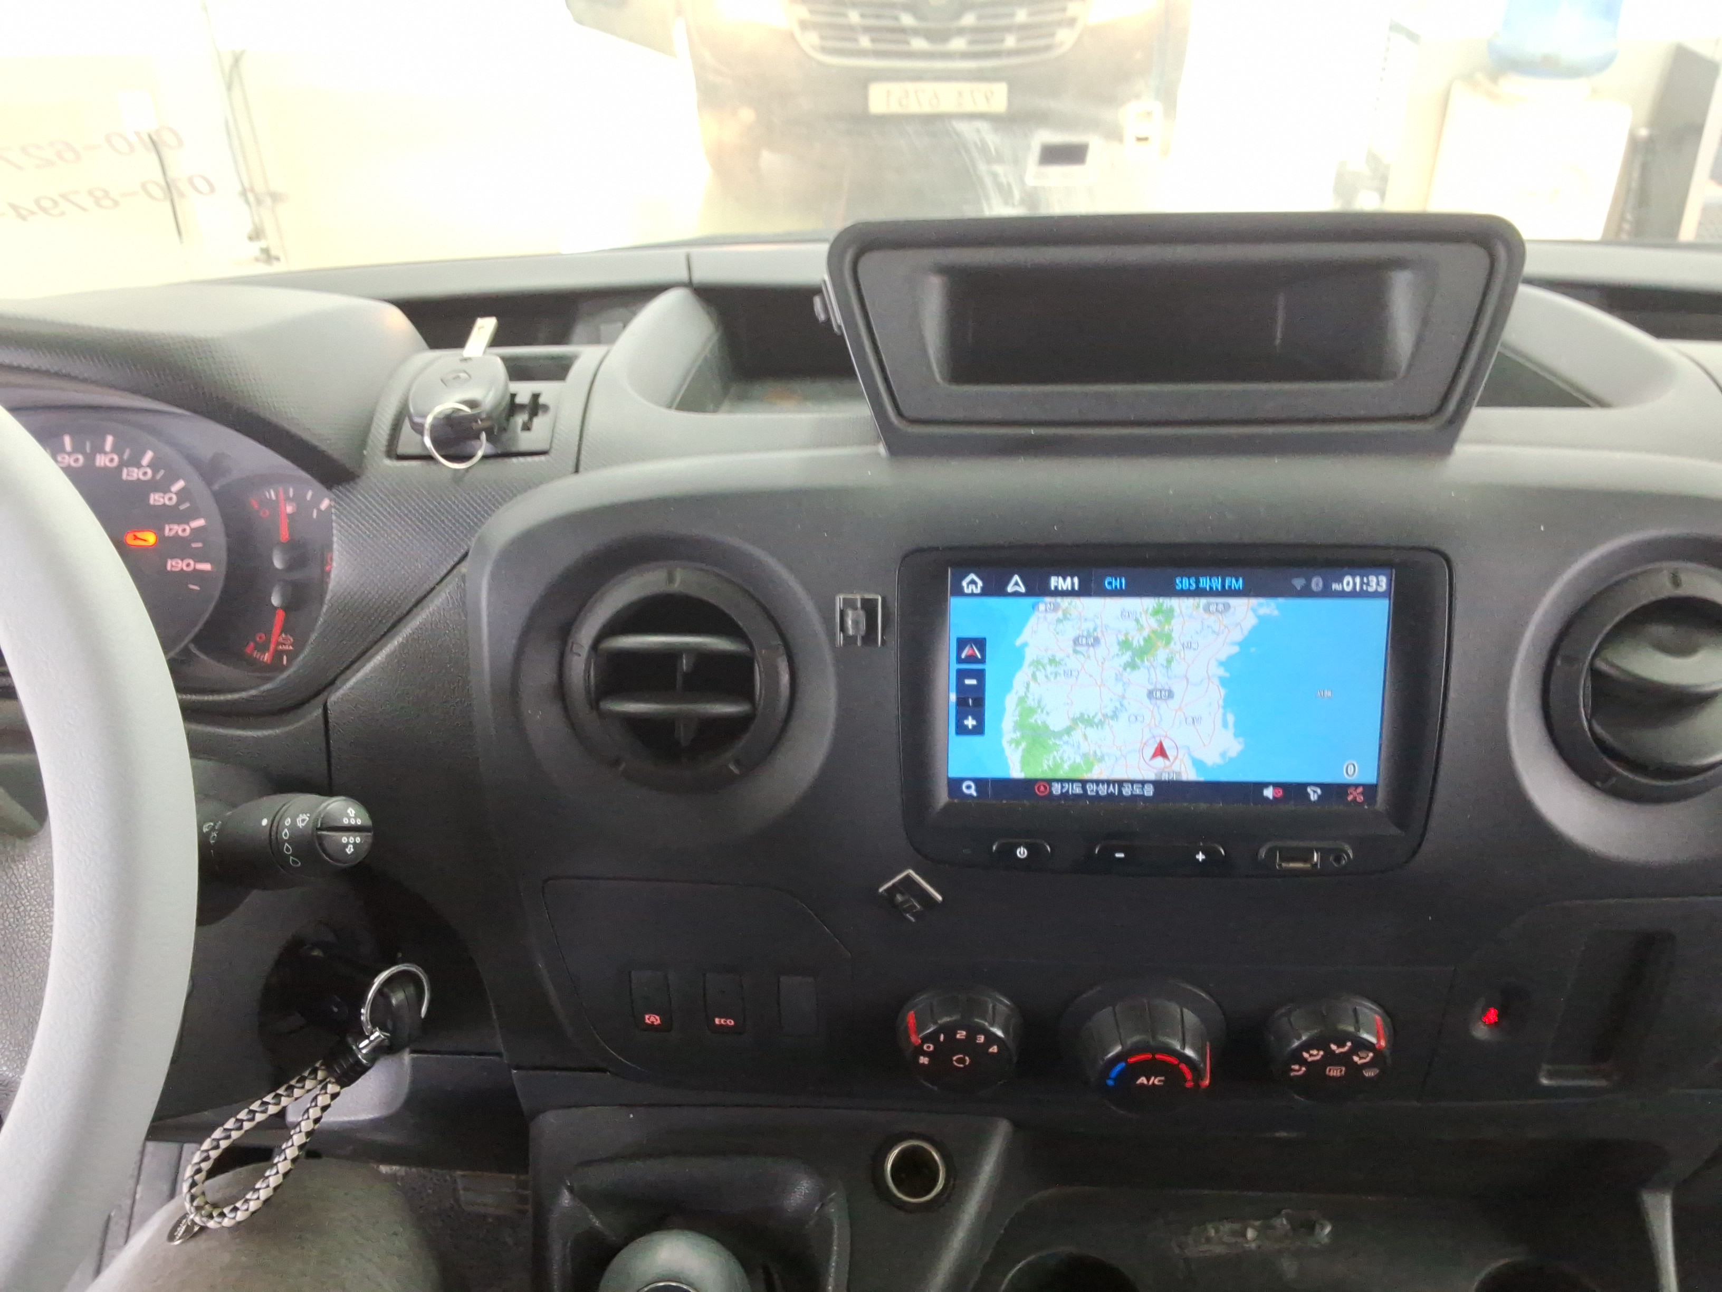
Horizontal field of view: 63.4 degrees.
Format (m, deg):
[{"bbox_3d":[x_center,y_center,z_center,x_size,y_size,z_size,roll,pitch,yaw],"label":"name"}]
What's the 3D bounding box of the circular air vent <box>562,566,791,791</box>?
[{"bbox_3d":[-0.066,0.010,0.519,0.083,0.083,0.035,1,8,3],"label":"circular air vent"}]

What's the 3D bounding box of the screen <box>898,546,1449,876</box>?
[{"bbox_3d":[0.109,0.022,0.502,0.188,0.116,0.025,1,12,3],"label":"screen"}]

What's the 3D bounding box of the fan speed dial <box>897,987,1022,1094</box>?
[{"bbox_3d":[0.037,0.150,0.530,0.045,0.045,0.019,1,26,3],"label":"fan speed dial"}]

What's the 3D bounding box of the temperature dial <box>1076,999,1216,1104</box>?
[{"bbox_3d":[0.107,0.153,0.525,0.049,0.049,0.023,1,26,3],"label":"temperature dial"}]

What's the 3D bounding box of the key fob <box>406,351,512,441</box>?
[{"bbox_3d":[-0.167,-0.104,0.580,0.037,0.015,0.052,0,38,2],"label":"key fob"}]

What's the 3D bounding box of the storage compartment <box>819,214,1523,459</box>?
[{"bbox_3d":[0.111,-0.120,0.542,0.241,0.083,0.100,1,12,3],"label":"storage compartment"}]

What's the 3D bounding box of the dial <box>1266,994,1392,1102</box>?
[{"bbox_3d":[0.175,0.150,0.522,0.045,0.045,0.019,1,26,3],"label":"dial"}]

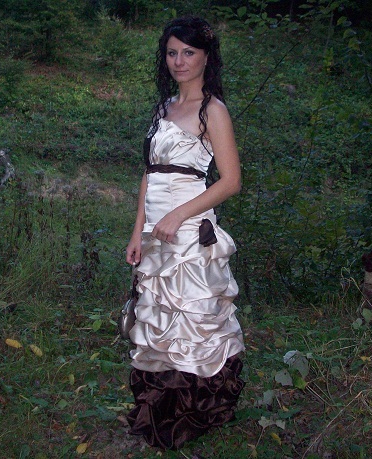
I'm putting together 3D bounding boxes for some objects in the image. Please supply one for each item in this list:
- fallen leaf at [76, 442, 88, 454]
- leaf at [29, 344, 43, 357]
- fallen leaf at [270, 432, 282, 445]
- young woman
[{"bbox_3d":[-0.392,0.830,2.478,0.042,0.020,0.075,4,8,28],"label":"fallen leaf"},{"bbox_3d":[-0.808,0.649,3.510,0.050,0.030,0.085,-5,9,-35],"label":"leaf"},{"bbox_3d":[0.351,0.811,2.540,0.038,0.025,0.080,-3,8,-25],"label":"fallen leaf"},{"bbox_3d":[-0.003,-0.003,2.632,0.490,1.650,0.460,7,10,43],"label":"young woman"}]

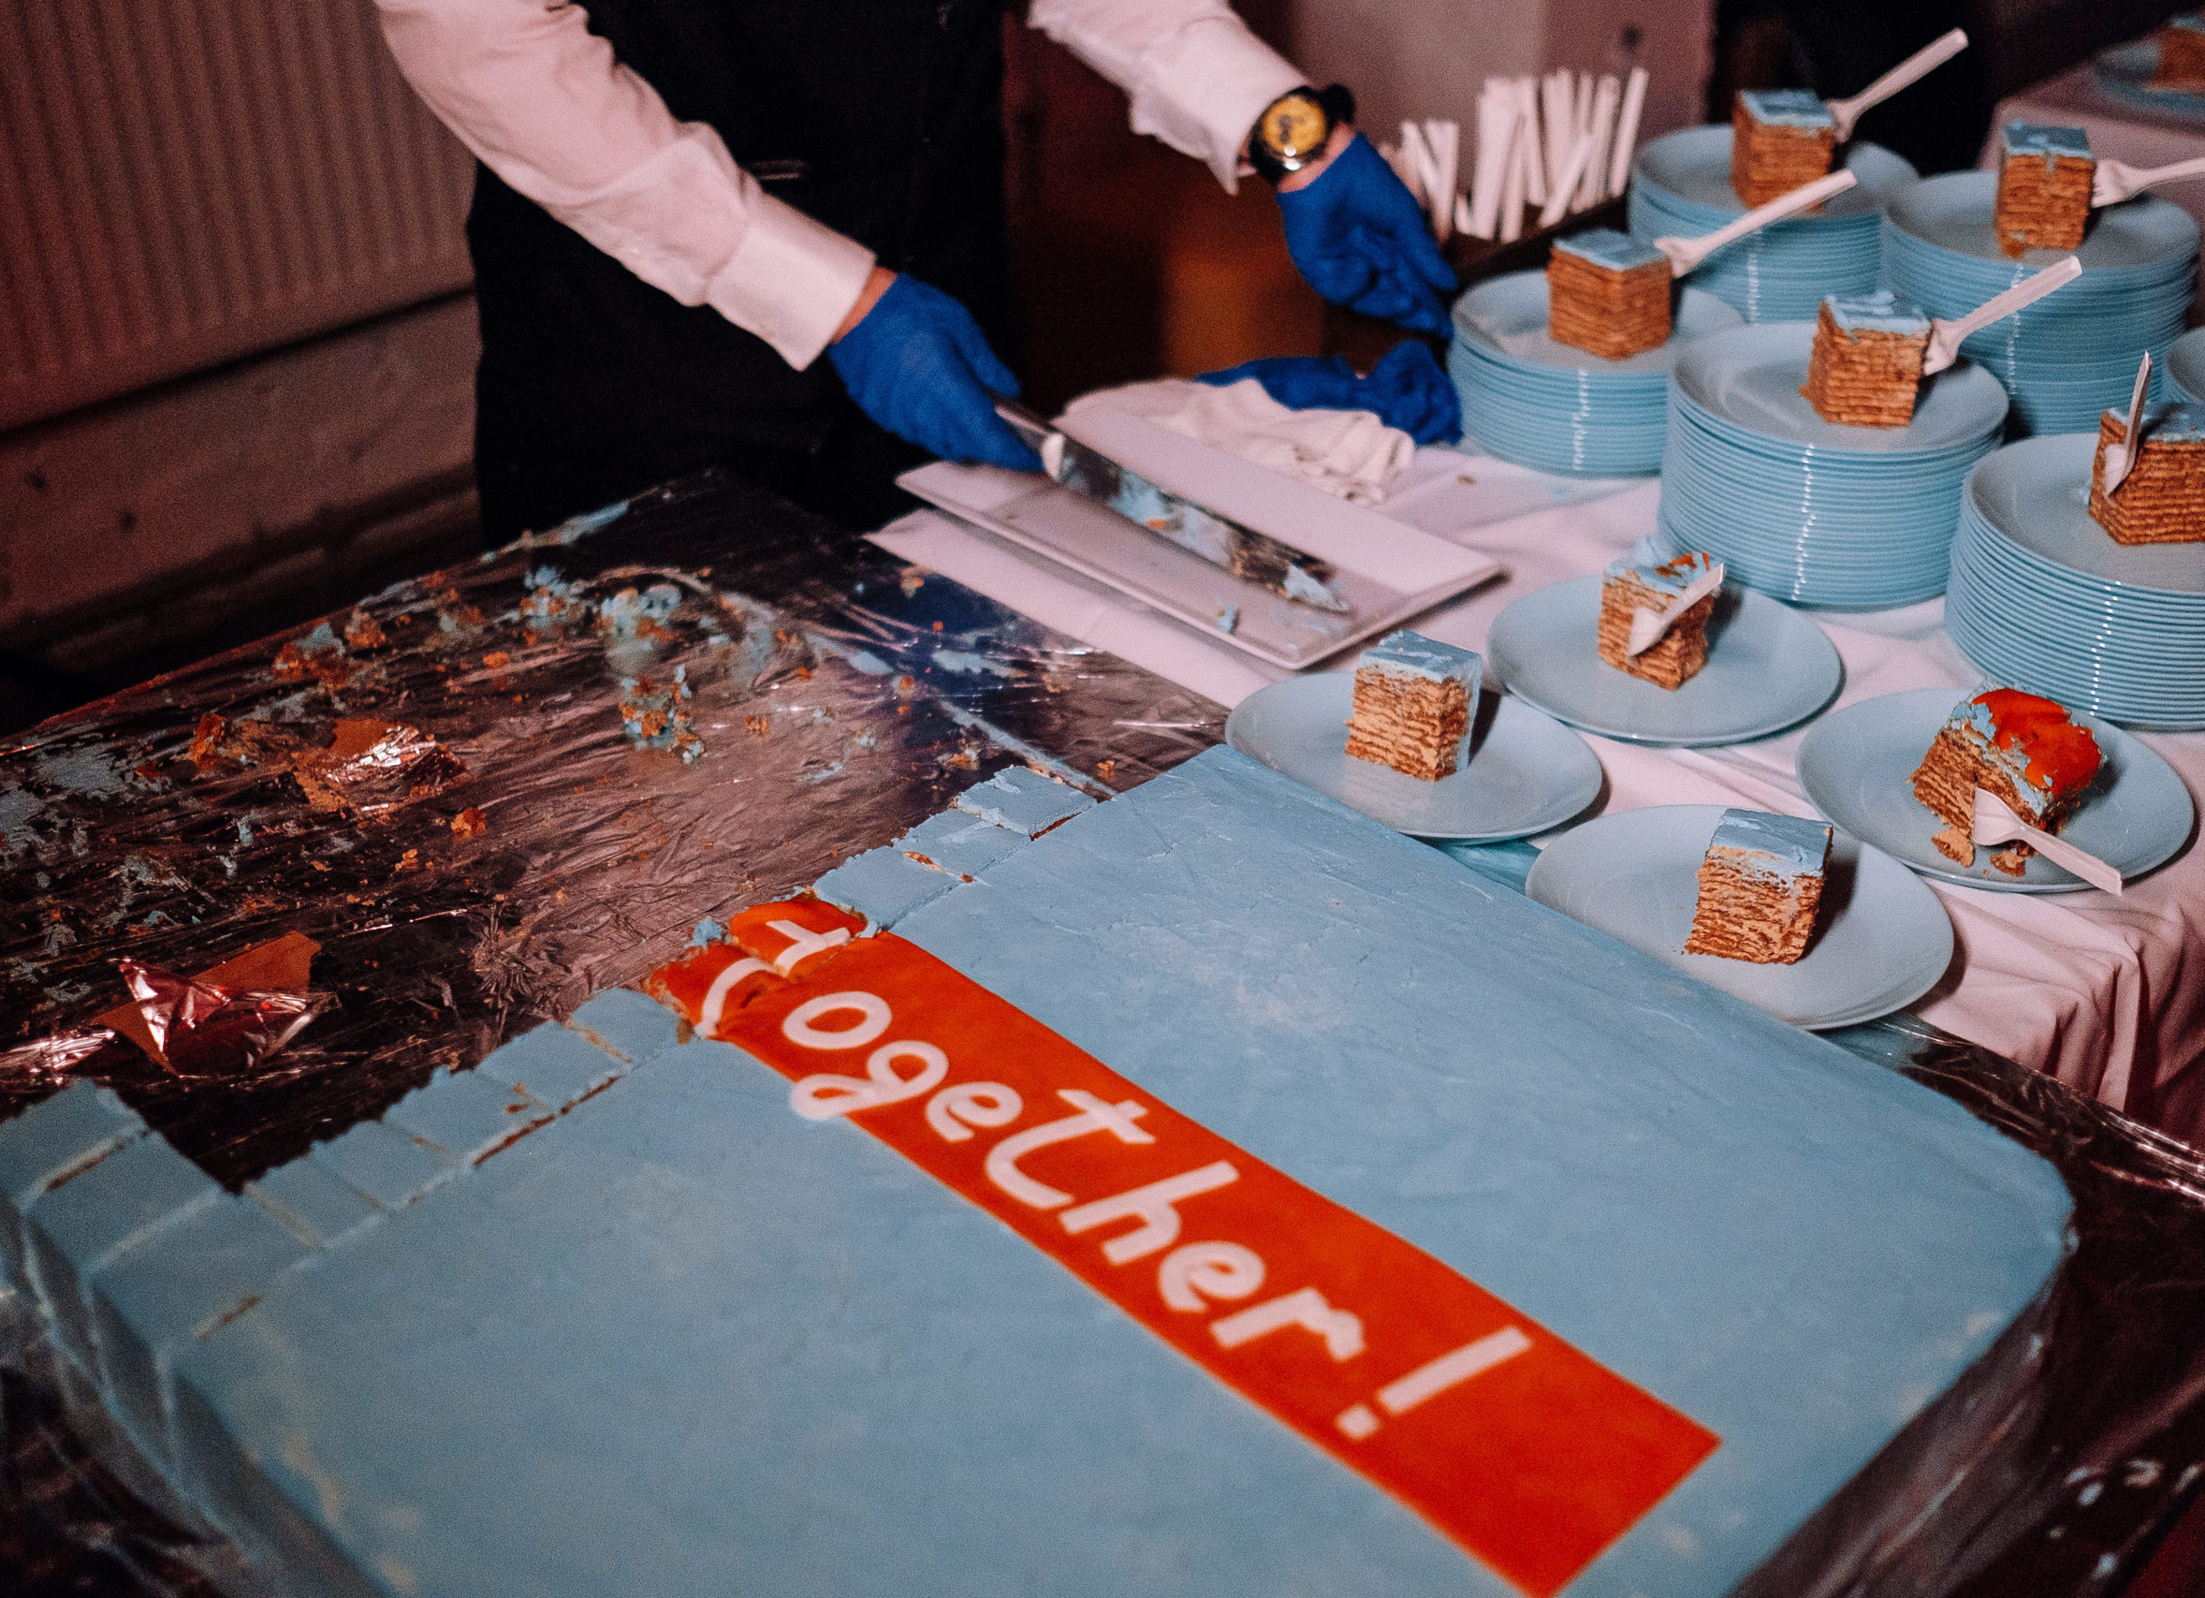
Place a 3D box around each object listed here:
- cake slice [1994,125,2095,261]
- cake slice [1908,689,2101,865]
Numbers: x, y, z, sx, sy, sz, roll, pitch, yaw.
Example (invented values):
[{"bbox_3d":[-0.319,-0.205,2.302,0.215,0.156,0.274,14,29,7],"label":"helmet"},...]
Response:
[{"bbox_3d":[0.596,-0.388,1.480,0.049,0.060,0.053,8,34,13],"label":"cake slice"},{"bbox_3d":[0.451,-0.008,1.168,0.042,0.054,0.064,-30,56,-25],"label":"cake slice"}]

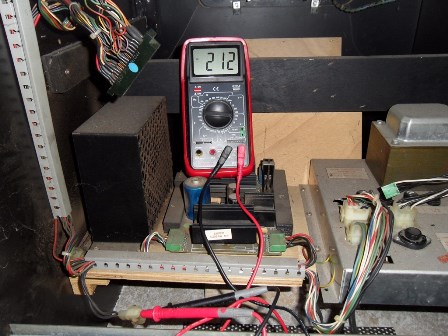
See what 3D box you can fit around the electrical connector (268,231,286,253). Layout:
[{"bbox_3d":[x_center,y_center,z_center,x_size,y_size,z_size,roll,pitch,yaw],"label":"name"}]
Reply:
[{"bbox_3d":[0.066,0.091,0.442,0.021,0.011,0.024,1,28,1],"label":"electrical connector"}]

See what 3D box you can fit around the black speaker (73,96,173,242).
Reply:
[{"bbox_3d":[-0.124,-0.003,0.490,0.074,0.149,0.141,3,28,4],"label":"black speaker"}]

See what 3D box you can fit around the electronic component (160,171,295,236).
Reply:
[{"bbox_3d":[0.010,0.038,0.522,0.167,0.047,0.163,1,28,1],"label":"electronic component"}]

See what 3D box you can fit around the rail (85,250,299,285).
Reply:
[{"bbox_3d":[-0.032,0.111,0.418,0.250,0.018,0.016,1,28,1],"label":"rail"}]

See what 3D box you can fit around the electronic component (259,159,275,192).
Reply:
[{"bbox_3d":[0.062,0.012,0.548,0.022,0.051,0.017,1,28,1],"label":"electronic component"}]

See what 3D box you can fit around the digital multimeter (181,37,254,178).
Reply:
[{"bbox_3d":[-0.009,-0.083,0.515,0.096,0.193,0.042,-2,-3,0],"label":"digital multimeter"}]

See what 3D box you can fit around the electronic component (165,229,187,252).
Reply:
[{"bbox_3d":[-0.059,0.089,0.444,0.021,0.011,0.030,1,28,1],"label":"electronic component"}]

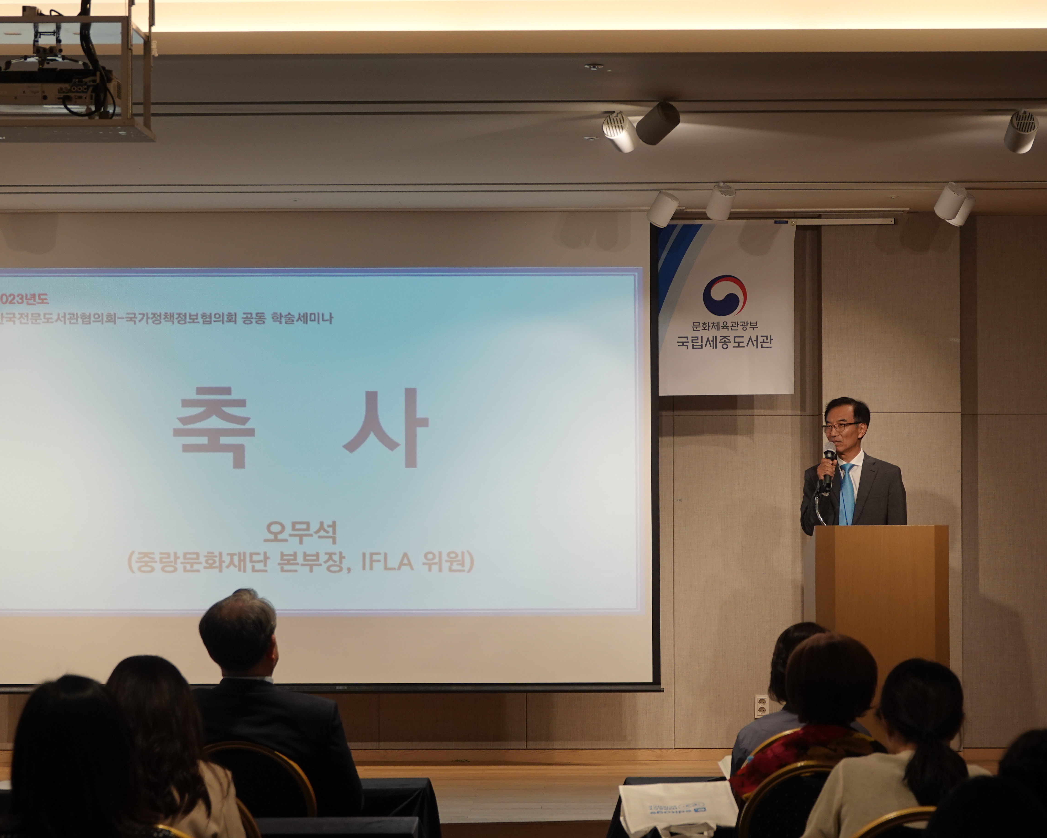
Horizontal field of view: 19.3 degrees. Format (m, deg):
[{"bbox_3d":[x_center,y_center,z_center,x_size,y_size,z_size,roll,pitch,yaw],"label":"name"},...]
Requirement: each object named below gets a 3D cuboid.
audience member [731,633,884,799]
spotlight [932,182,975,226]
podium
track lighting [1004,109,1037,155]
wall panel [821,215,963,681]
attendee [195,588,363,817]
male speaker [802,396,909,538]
[{"bbox_3d":[0.778,1.164,8.084,0.480,1.212,0.740,0,-2,1],"label":"audience member"},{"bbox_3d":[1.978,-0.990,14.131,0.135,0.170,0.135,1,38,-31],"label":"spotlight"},{"bbox_3d":[1.506,1.044,13.034,0.558,1.186,0.530,0,-2,1],"label":"podium"},{"bbox_3d":[1.792,-1.028,11.040,0.100,0.100,0.122,0,-32,-5],"label":"track lighting"},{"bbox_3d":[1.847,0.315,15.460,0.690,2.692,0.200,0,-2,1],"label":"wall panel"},{"bbox_3d":[-0.743,1.133,8.702,0.560,1.316,0.780,0,-2,9],"label":"attendee"},{"bbox_3d":[1.456,0.781,13.518,0.490,1.754,0.340,-1,-2,18],"label":"male speaker"}]

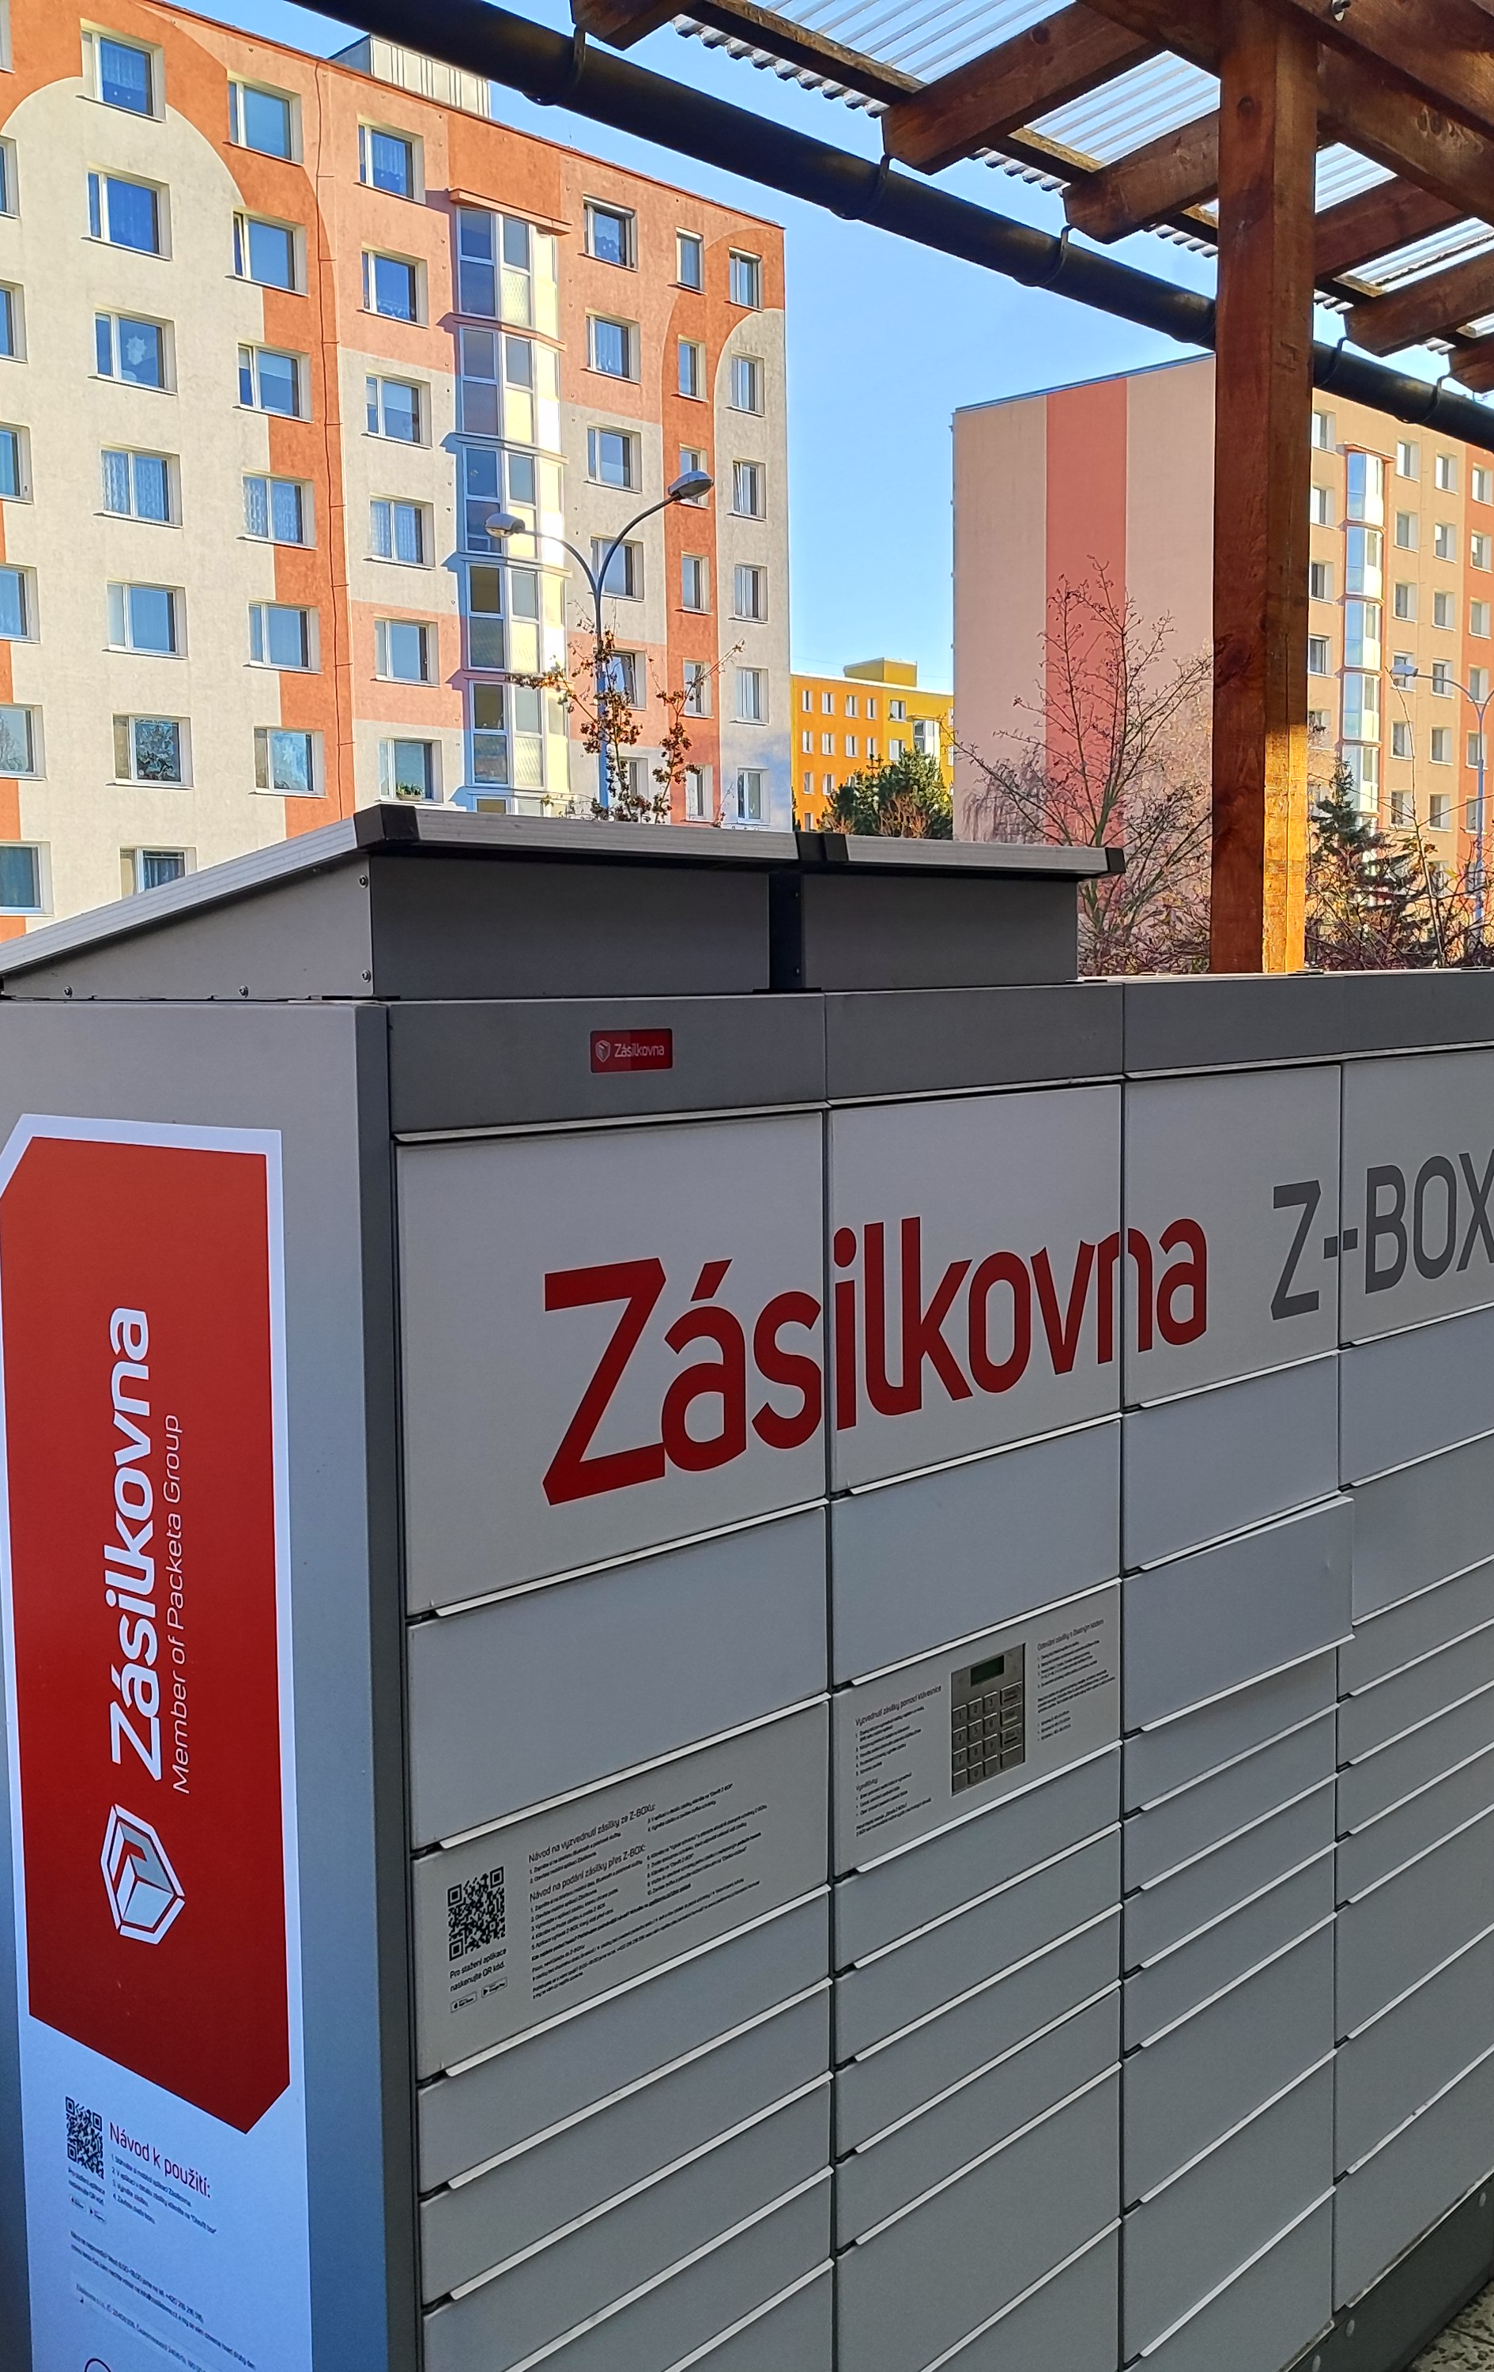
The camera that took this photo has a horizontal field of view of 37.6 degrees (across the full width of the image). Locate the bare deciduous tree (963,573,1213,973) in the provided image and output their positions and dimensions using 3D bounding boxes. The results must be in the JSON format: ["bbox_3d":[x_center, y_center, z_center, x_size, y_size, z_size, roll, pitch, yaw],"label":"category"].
[{"bbox_3d":[2.817,-0.932,17.065,3.300,7.596,3.300,4,7,42],"label":"bare deciduous tree"}]

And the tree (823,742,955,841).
[{"bbox_3d":[7.347,-13.042,104.709,8.500,16.261,8.500,4,7,42],"label":"tree"}]

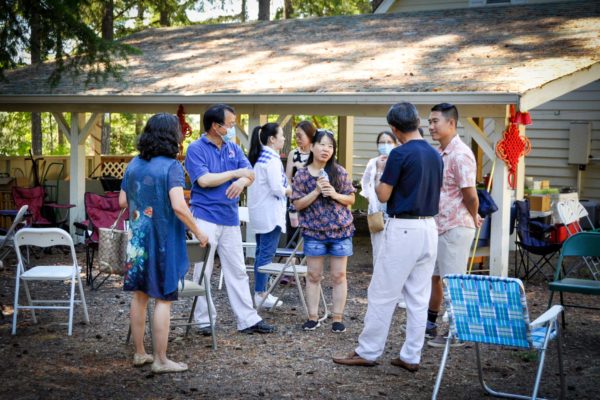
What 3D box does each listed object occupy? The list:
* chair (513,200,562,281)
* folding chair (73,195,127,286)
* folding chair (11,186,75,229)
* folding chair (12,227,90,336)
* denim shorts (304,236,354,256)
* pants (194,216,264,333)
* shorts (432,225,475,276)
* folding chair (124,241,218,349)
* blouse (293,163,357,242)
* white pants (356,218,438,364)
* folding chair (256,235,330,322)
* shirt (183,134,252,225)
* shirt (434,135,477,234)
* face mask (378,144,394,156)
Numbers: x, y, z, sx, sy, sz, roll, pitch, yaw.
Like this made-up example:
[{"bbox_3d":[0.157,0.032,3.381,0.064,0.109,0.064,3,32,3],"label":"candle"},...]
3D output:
[{"bbox_3d":[2.524,0.404,11.041,0.520,0.820,0.600,2,5,20],"label":"chair"},{"bbox_3d":[-1.780,0.360,9.930,0.800,0.900,0.600,-1,5,-18],"label":"folding chair"},{"bbox_3d":[-2.880,0.250,11.800,0.780,0.880,0.600,-3,6,-38],"label":"folding chair"},{"bbox_3d":[-1.894,0.592,8.002,0.455,0.785,0.490,1,4,5],"label":"folding chair"},{"bbox_3d":[0.220,0.329,8.320,0.370,0.250,0.260,1,4,5],"label":"denim shorts"},{"bbox_3d":[-0.535,0.530,7.720,0.480,0.890,0.360,-2,5,-25],"label":"pants"},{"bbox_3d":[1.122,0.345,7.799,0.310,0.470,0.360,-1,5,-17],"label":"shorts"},{"bbox_3d":[-0.910,0.659,7.495,0.470,0.760,0.520,-2,5,-33],"label":"folding chair"},{"bbox_3d":[0.185,0.020,8.266,0.480,0.580,0.320,2,5,11],"label":"blouse"},{"bbox_3d":[0.630,0.595,6.750,0.440,0.960,0.420,-2,5,-34],"label":"white pants"},{"bbox_3d":[-0.080,0.565,8.510,0.500,0.770,0.460,2,5,19],"label":"folding chair"},{"bbox_3d":[-0.595,-0.142,7.670,0.500,0.690,0.320,-2,5,-25],"label":"shirt"},{"bbox_3d":[1.080,-0.110,7.480,0.320,0.700,0.480,-3,5,-35],"label":"shirt"},{"bbox_3d":[0.767,-0.437,9.273,0.145,0.105,0.080,1,4,5],"label":"face mask"}]

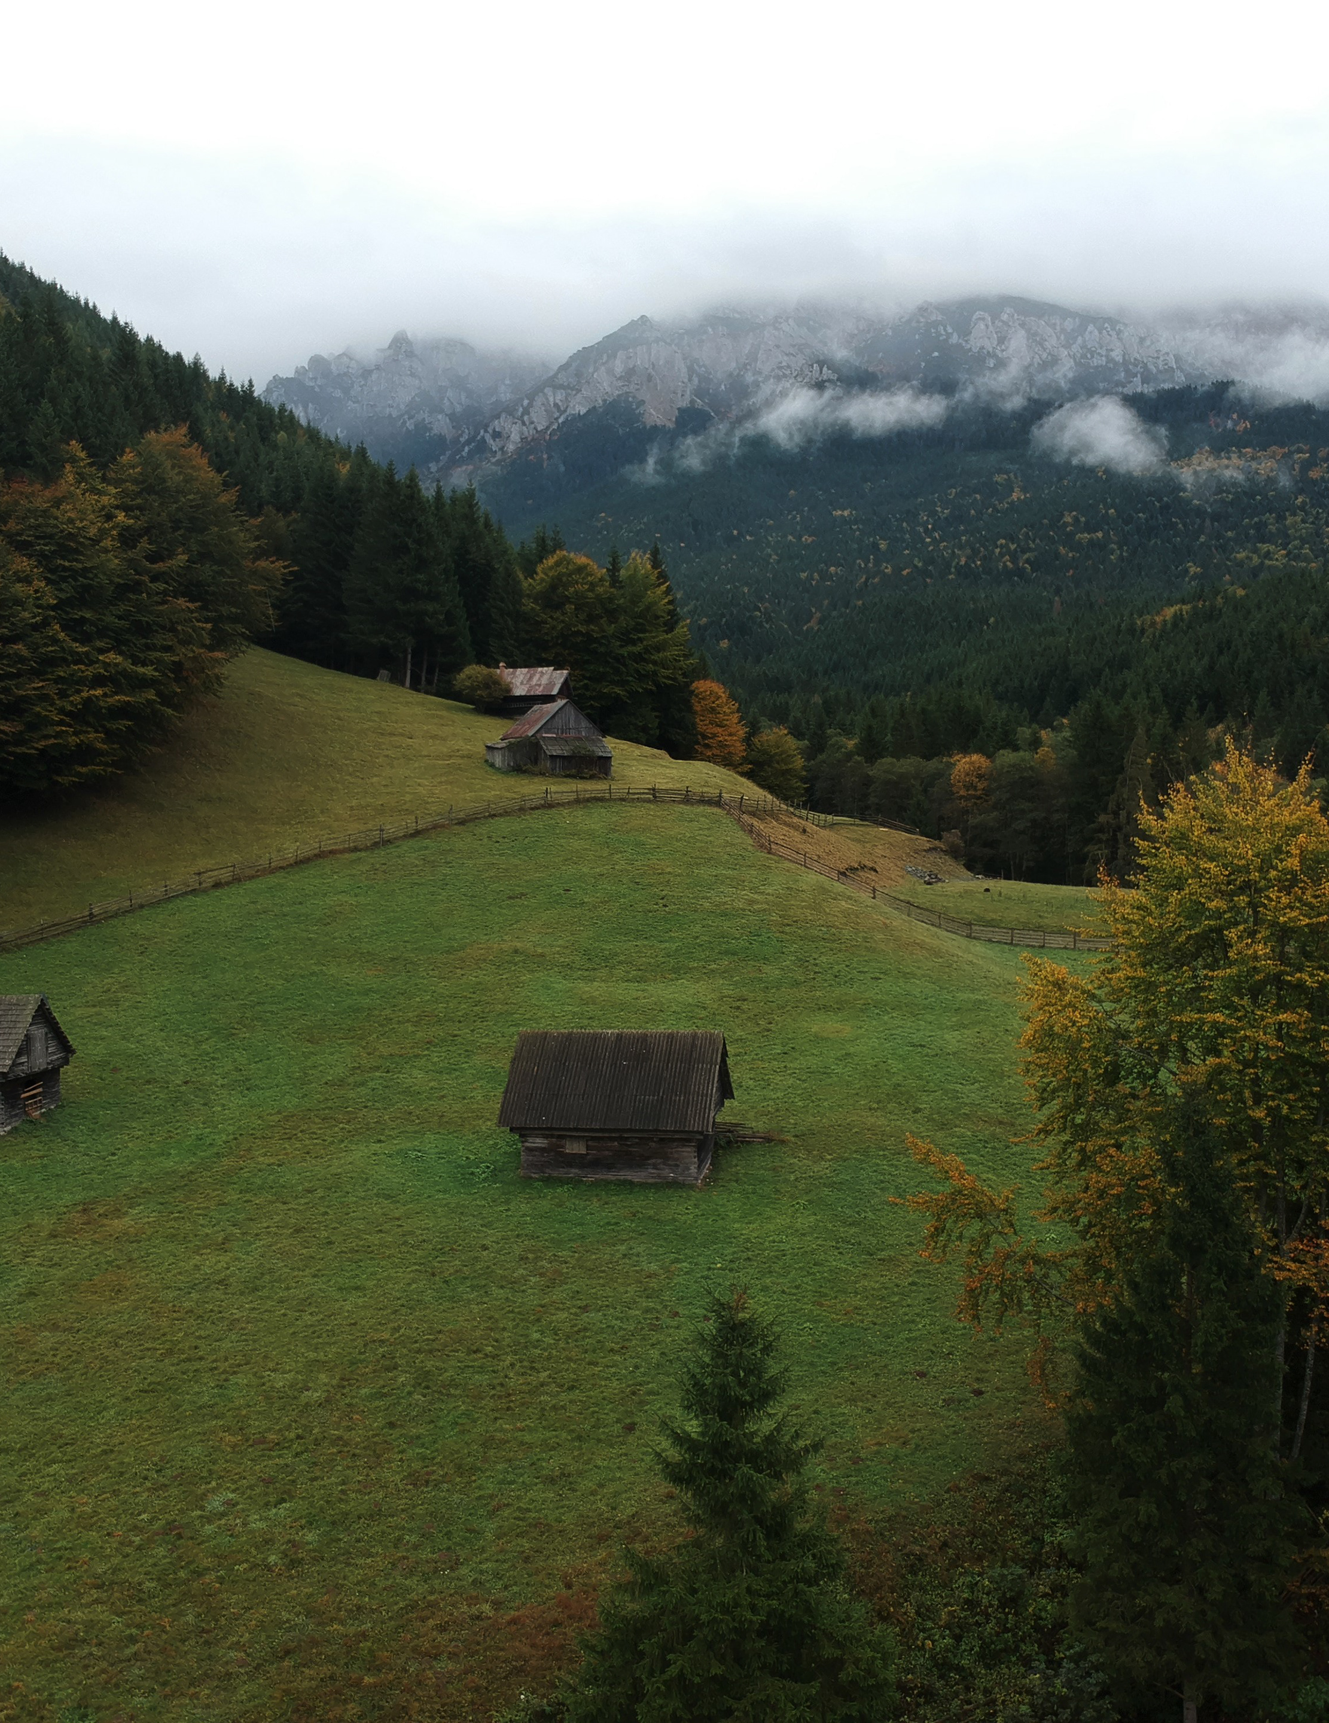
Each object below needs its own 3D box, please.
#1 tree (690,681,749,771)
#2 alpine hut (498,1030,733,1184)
[{"bbox_3d":[4.883,-11.768,148.000,5.200,8.900,5.200,-1,3,0],"label":"tree"},{"bbox_3d":[-1.429,7.946,55.020,6.900,4.649,5.274,0,3,11],"label":"alpine hut"}]

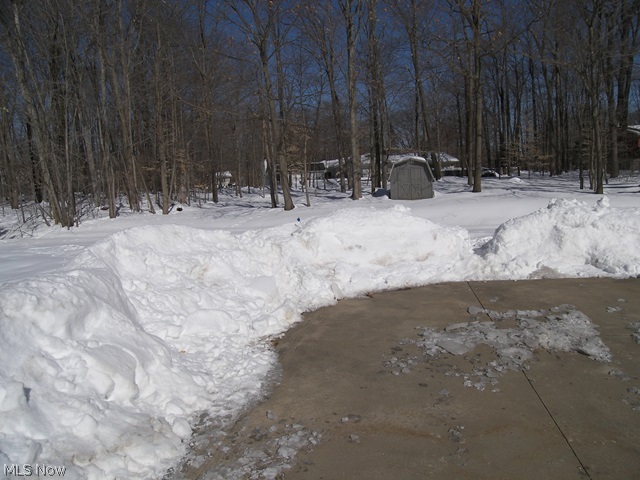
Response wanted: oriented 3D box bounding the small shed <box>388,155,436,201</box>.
[{"bbox_3d":[5.540,-3.712,27.016,2.750,2.550,2.900,-1,9,9],"label":"small shed"}]

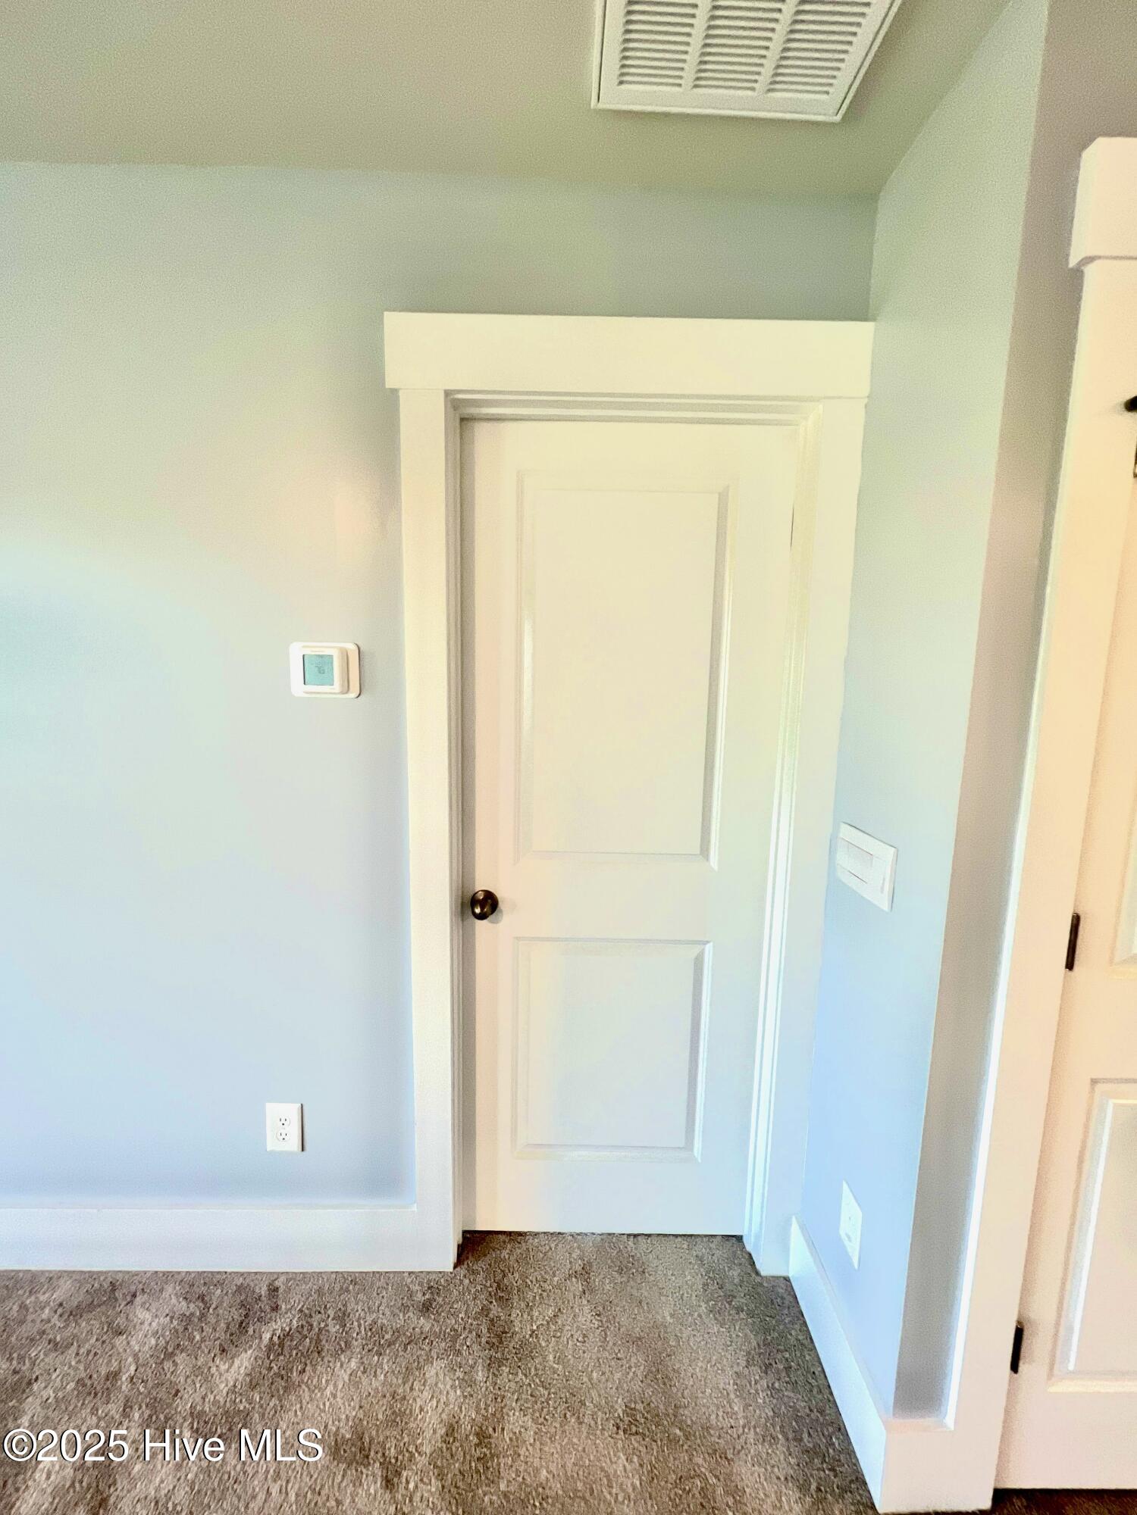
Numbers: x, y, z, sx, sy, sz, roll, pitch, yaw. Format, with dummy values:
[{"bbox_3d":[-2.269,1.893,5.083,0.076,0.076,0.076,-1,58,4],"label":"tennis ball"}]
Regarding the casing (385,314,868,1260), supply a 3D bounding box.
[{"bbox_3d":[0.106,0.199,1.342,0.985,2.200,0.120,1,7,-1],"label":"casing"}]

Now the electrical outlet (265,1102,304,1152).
[{"bbox_3d":[-0.686,0.893,1.376,0.082,0.126,0.012,1,7,-1],"label":"electrical outlet"}]

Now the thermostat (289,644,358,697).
[{"bbox_3d":[-0.527,-0.188,1.224,0.149,0.119,0.035,1,7,-1],"label":"thermostat"}]

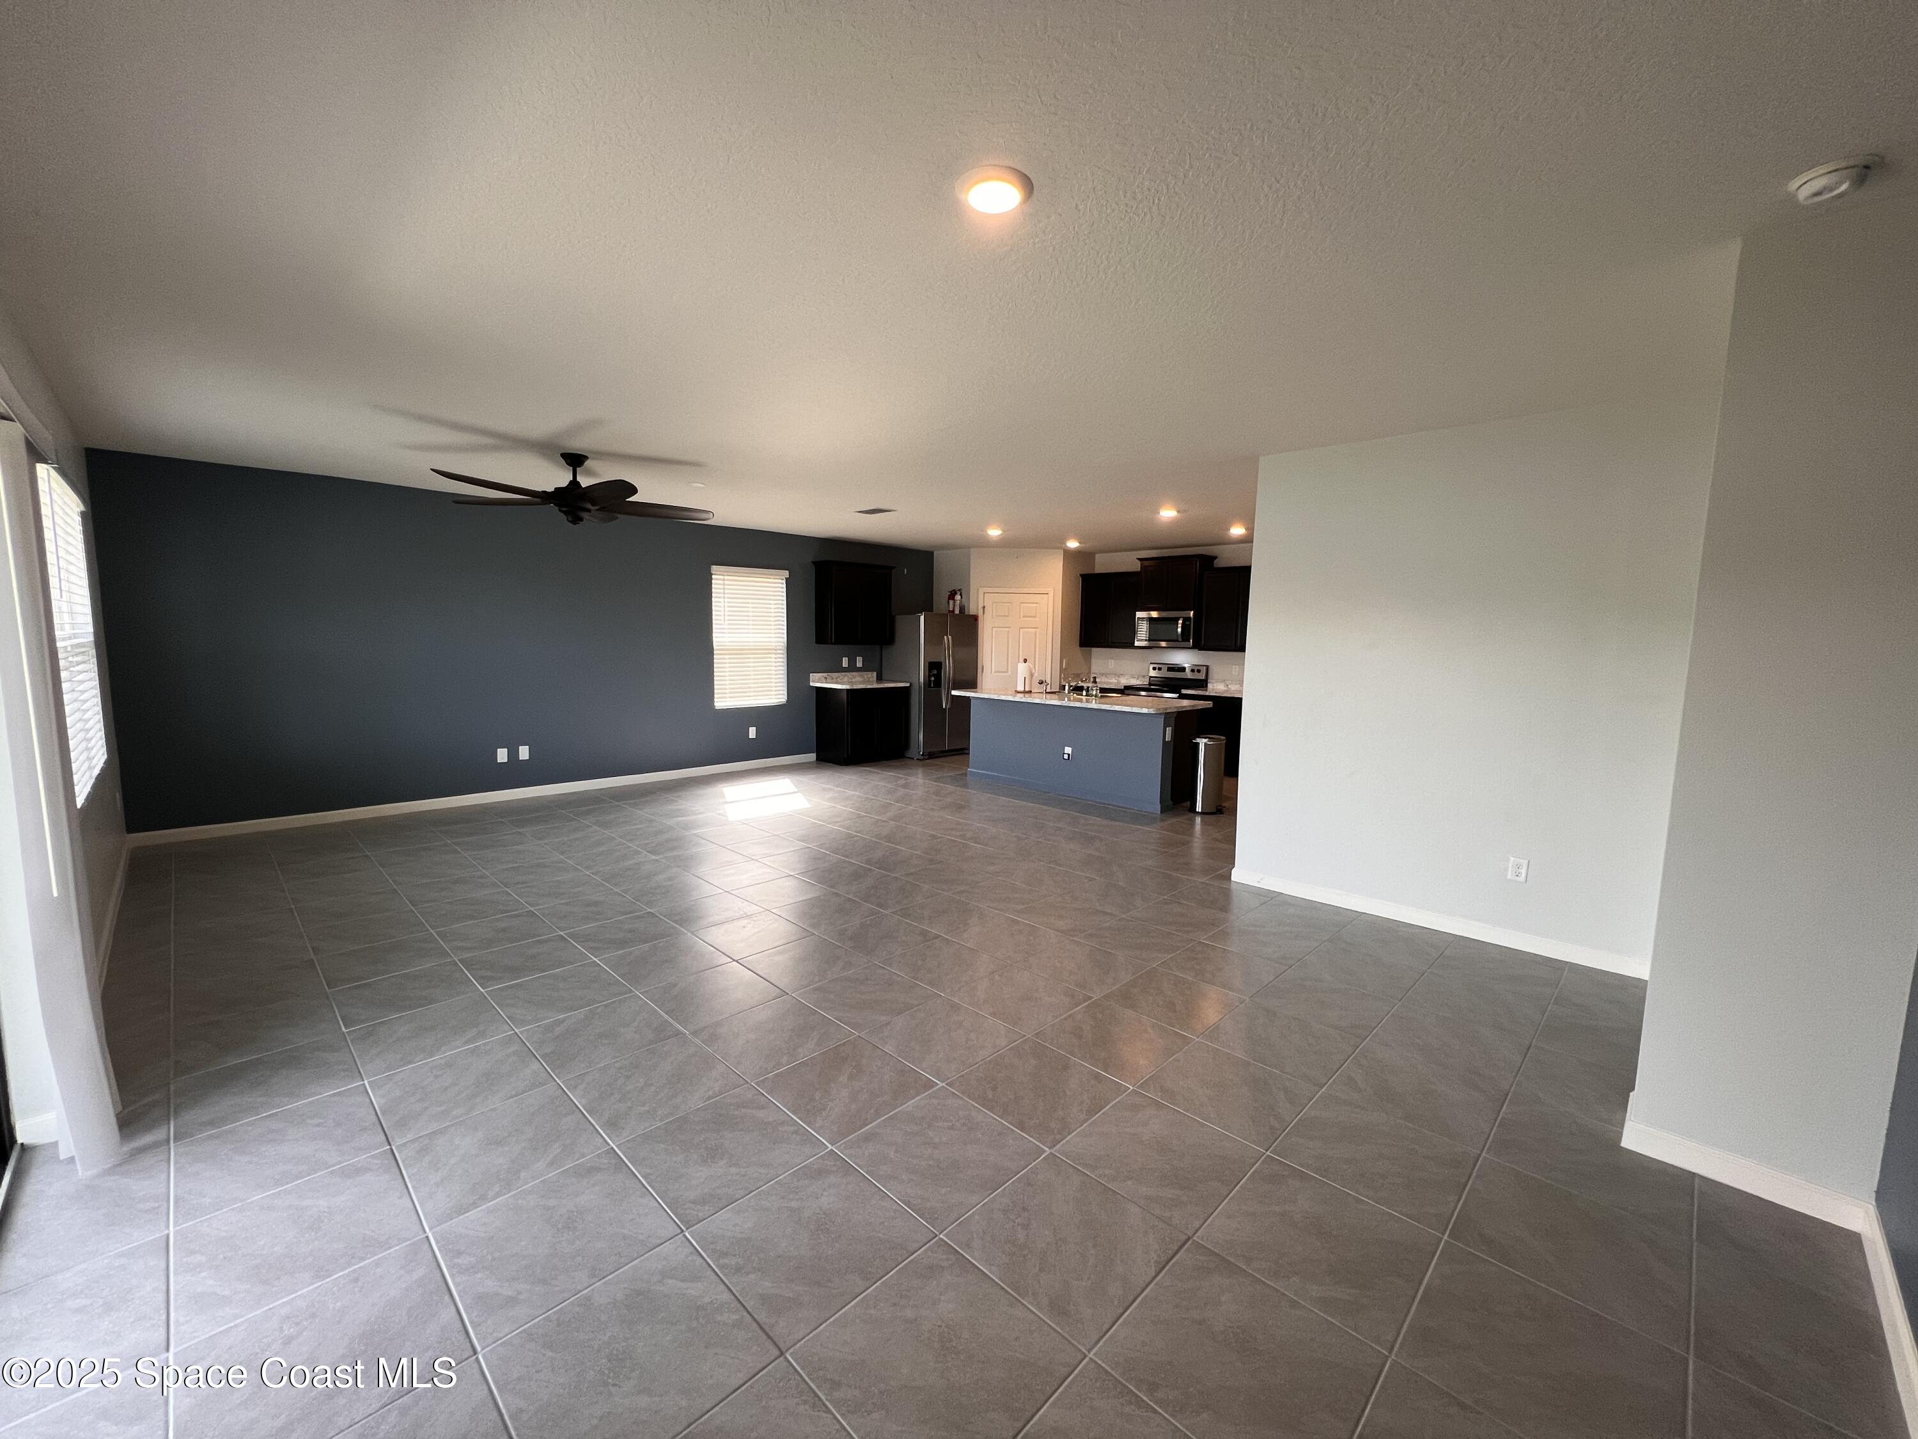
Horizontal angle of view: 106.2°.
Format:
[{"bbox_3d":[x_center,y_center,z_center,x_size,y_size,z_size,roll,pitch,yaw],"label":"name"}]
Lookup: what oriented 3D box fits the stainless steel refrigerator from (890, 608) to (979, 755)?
[{"bbox_3d":[-0.363,-0.460,9.233,0.785,1.763,0.923,7,9,44],"label":"stainless steel refrigerator"}]

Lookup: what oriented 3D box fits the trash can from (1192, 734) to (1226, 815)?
[{"bbox_3d":[2.277,0.488,6.552,0.290,0.700,0.310,1,7,0],"label":"trash can"}]

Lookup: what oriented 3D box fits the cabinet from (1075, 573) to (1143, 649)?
[{"bbox_3d":[2.026,-1.396,9.348,0.905,0.942,0.342,7,9,44],"label":"cabinet"}]

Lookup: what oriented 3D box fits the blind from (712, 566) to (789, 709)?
[{"bbox_3d":[-2.339,-0.891,8.037,0.070,1.520,0.919,7,10,44],"label":"blind"}]

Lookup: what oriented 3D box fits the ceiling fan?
[{"bbox_3d":[-2.403,-1.438,4.499,1.620,0.440,1.620,7,10,44],"label":"ceiling fan"}]

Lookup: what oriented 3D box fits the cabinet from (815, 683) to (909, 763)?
[{"bbox_3d":[-1.184,0.050,8.877,0.640,0.914,0.970,7,10,44],"label":"cabinet"}]

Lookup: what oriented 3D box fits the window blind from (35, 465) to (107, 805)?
[{"bbox_3d":[-4.644,-0.423,3.746,1.800,1.510,0.070,8,10,44],"label":"window blind"}]

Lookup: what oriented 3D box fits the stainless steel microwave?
[{"bbox_3d":[2.603,-1.100,8.795,0.766,0.420,0.406,7,9,44],"label":"stainless steel microwave"}]

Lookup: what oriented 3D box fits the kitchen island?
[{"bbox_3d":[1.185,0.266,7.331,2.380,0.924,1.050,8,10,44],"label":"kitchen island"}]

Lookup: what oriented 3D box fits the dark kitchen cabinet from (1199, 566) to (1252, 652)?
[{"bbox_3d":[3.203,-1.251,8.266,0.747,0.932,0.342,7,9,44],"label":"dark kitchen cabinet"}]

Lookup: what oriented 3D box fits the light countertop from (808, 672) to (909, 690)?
[{"bbox_3d":[-1.172,-0.467,8.588,0.646,0.152,0.992,7,9,44],"label":"light countertop"}]

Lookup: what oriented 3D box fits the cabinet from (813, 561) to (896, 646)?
[{"bbox_3d":[-1.240,-1.363,8.605,0.360,0.937,0.965,7,9,44],"label":"cabinet"}]

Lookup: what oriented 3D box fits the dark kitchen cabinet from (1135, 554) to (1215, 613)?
[{"bbox_3d":[2.587,-1.570,8.501,0.823,0.650,0.390,8,10,44],"label":"dark kitchen cabinet"}]

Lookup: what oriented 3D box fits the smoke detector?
[{"bbox_3d":[1.991,-1.224,1.639,0.136,0.051,0.136,7,9,44],"label":"smoke detector"}]

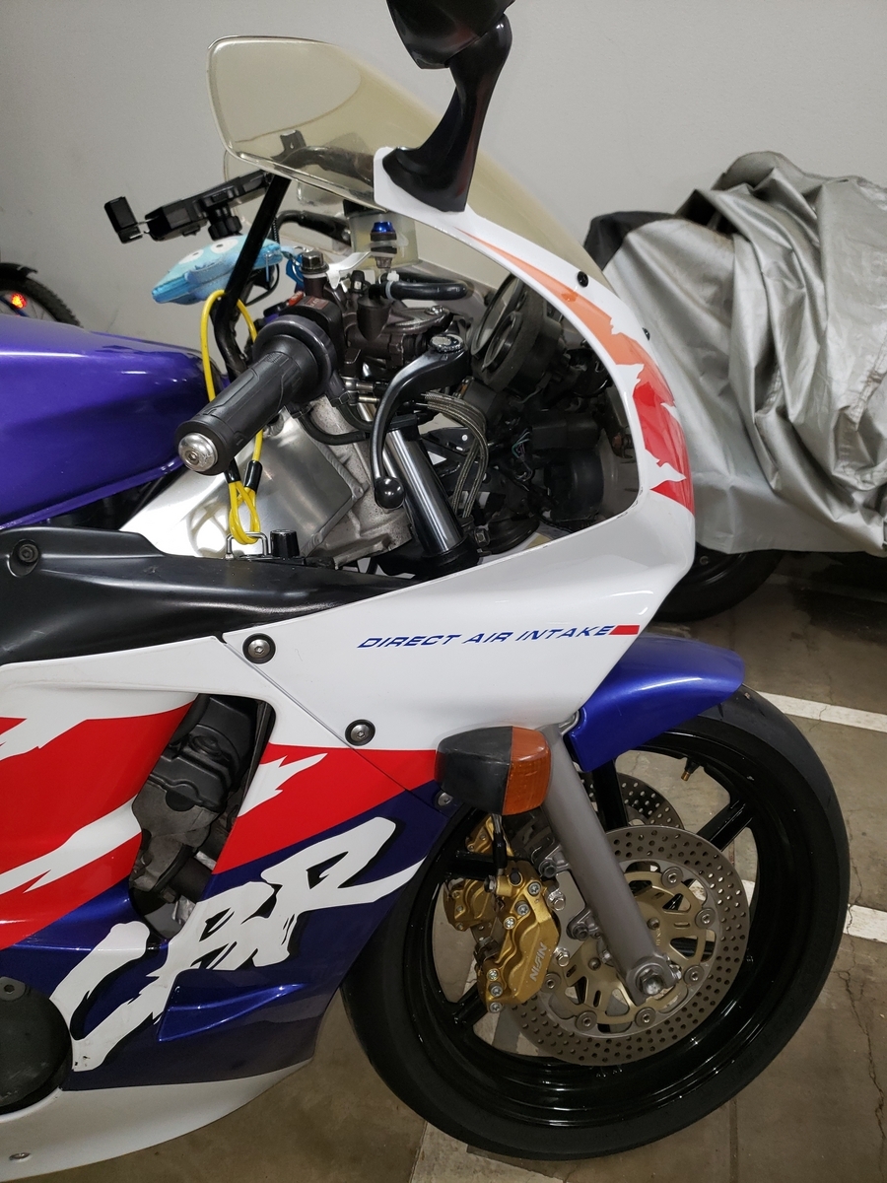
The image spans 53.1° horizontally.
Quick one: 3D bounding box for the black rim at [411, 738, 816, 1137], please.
[{"bbox_3d":[0.176,0.354,0.973,0.460,0.460,0.092,-5,13,-13],"label":"black rim"}]

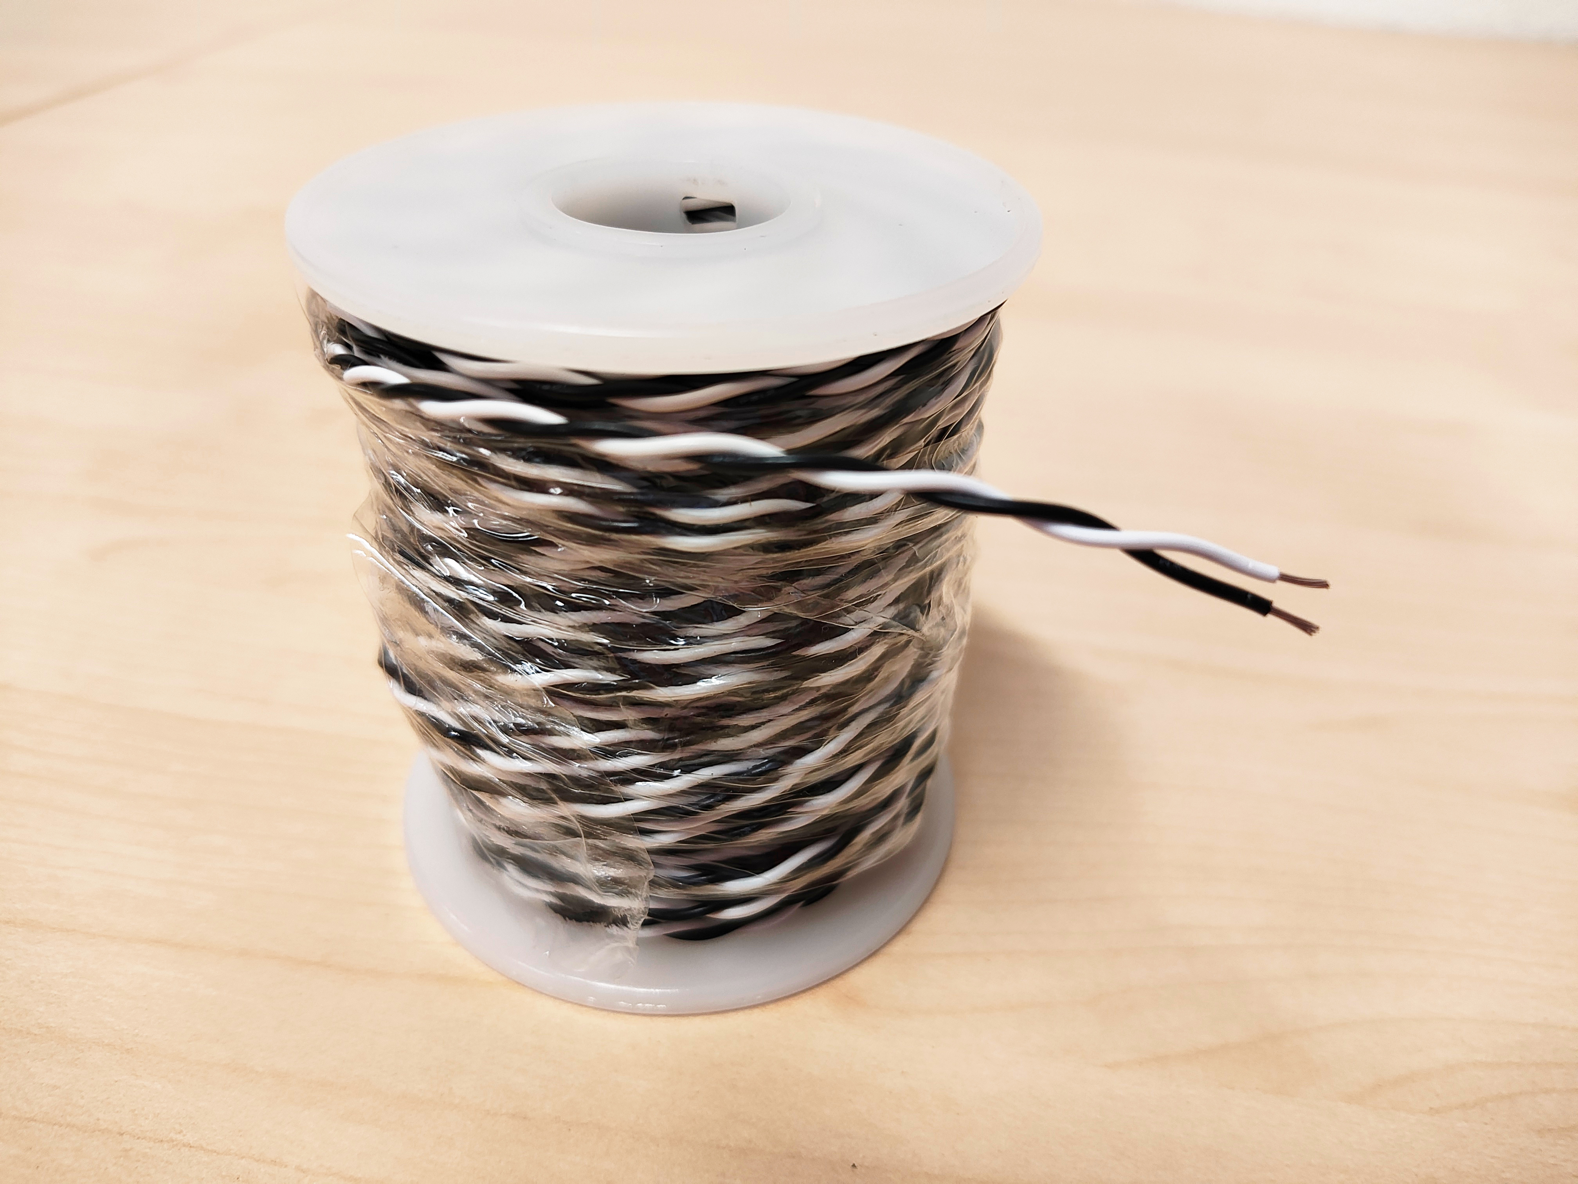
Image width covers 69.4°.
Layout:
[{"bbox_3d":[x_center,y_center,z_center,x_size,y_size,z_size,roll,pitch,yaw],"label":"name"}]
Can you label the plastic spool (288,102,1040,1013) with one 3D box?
[{"bbox_3d":[-0.012,-0.006,0.131,0.070,0.079,0.070,2,35,-1],"label":"plastic spool"}]

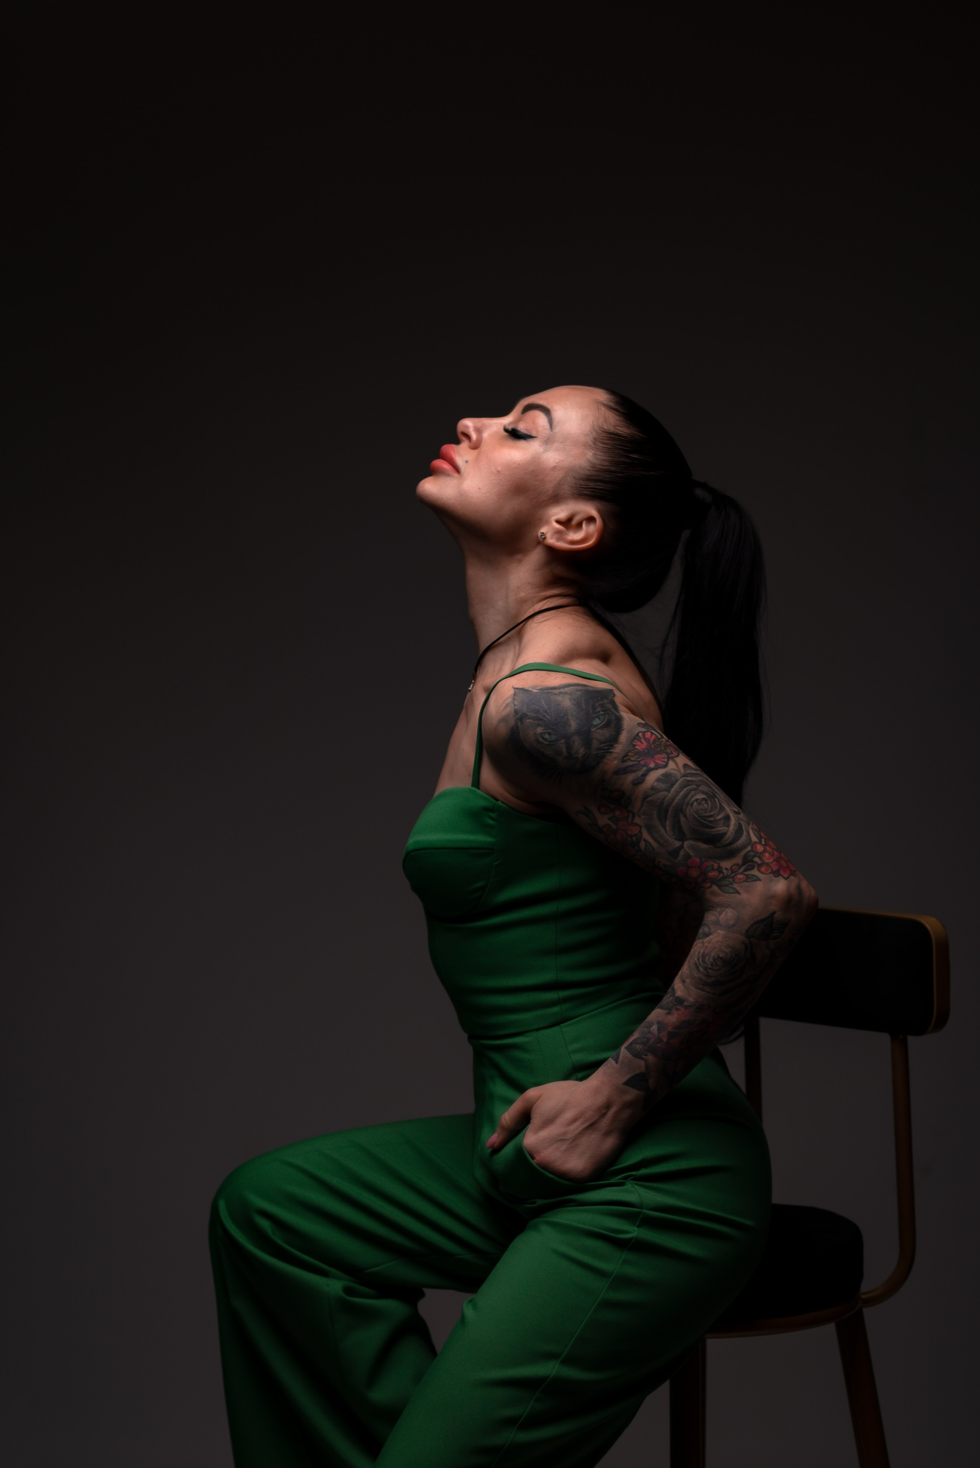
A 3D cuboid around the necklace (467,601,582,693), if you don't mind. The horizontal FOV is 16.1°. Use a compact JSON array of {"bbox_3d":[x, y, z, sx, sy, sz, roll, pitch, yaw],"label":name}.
[{"bbox_3d":[0.038,-0.084,3.350,0.118,0.092,0.128,0,0,0],"label":"necklace"}]

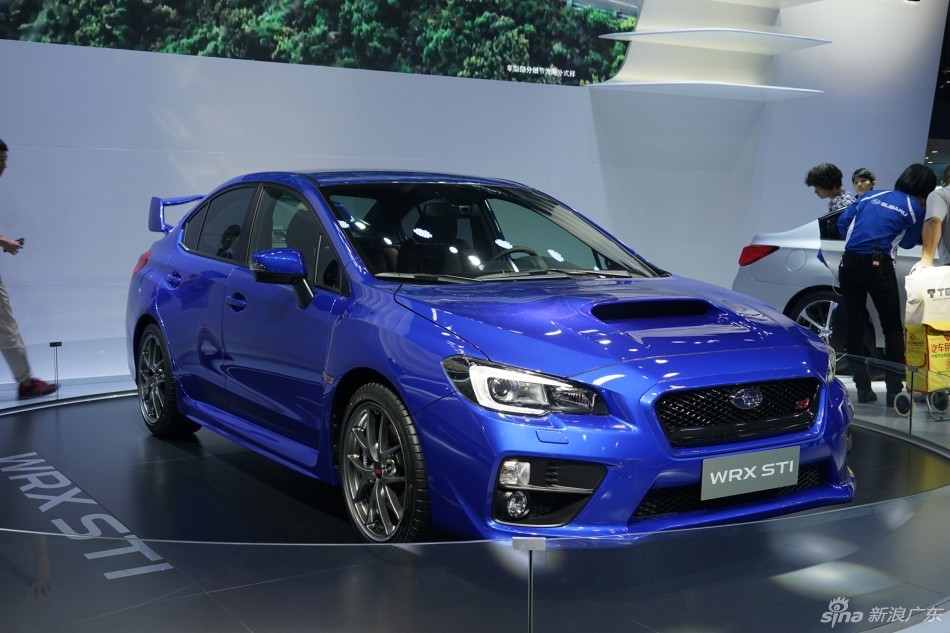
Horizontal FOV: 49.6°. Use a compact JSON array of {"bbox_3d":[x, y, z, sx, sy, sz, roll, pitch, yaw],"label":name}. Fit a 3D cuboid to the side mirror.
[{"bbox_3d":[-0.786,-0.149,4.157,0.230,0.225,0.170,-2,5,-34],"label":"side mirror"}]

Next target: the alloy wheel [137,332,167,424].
[{"bbox_3d":[-1.723,0.343,5.837,0.215,0.495,0.495,-2,5,-34],"label":"alloy wheel"}]

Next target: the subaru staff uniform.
[{"bbox_3d":[2.680,-0.119,6.800,0.530,1.420,0.480,4,5,33],"label":"subaru staff uniform"}]

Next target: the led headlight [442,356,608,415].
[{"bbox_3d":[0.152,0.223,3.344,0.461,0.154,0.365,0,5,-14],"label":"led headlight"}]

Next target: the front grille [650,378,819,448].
[{"bbox_3d":[0.862,0.309,3.392,0.770,0.185,0.085,-2,5,-34],"label":"front grille"}]

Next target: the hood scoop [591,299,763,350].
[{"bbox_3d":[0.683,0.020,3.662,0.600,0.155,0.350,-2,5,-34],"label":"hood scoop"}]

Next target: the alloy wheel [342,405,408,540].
[{"bbox_3d":[-0.270,0.547,3.721,0.215,0.495,0.495,-2,5,-34],"label":"alloy wheel"}]

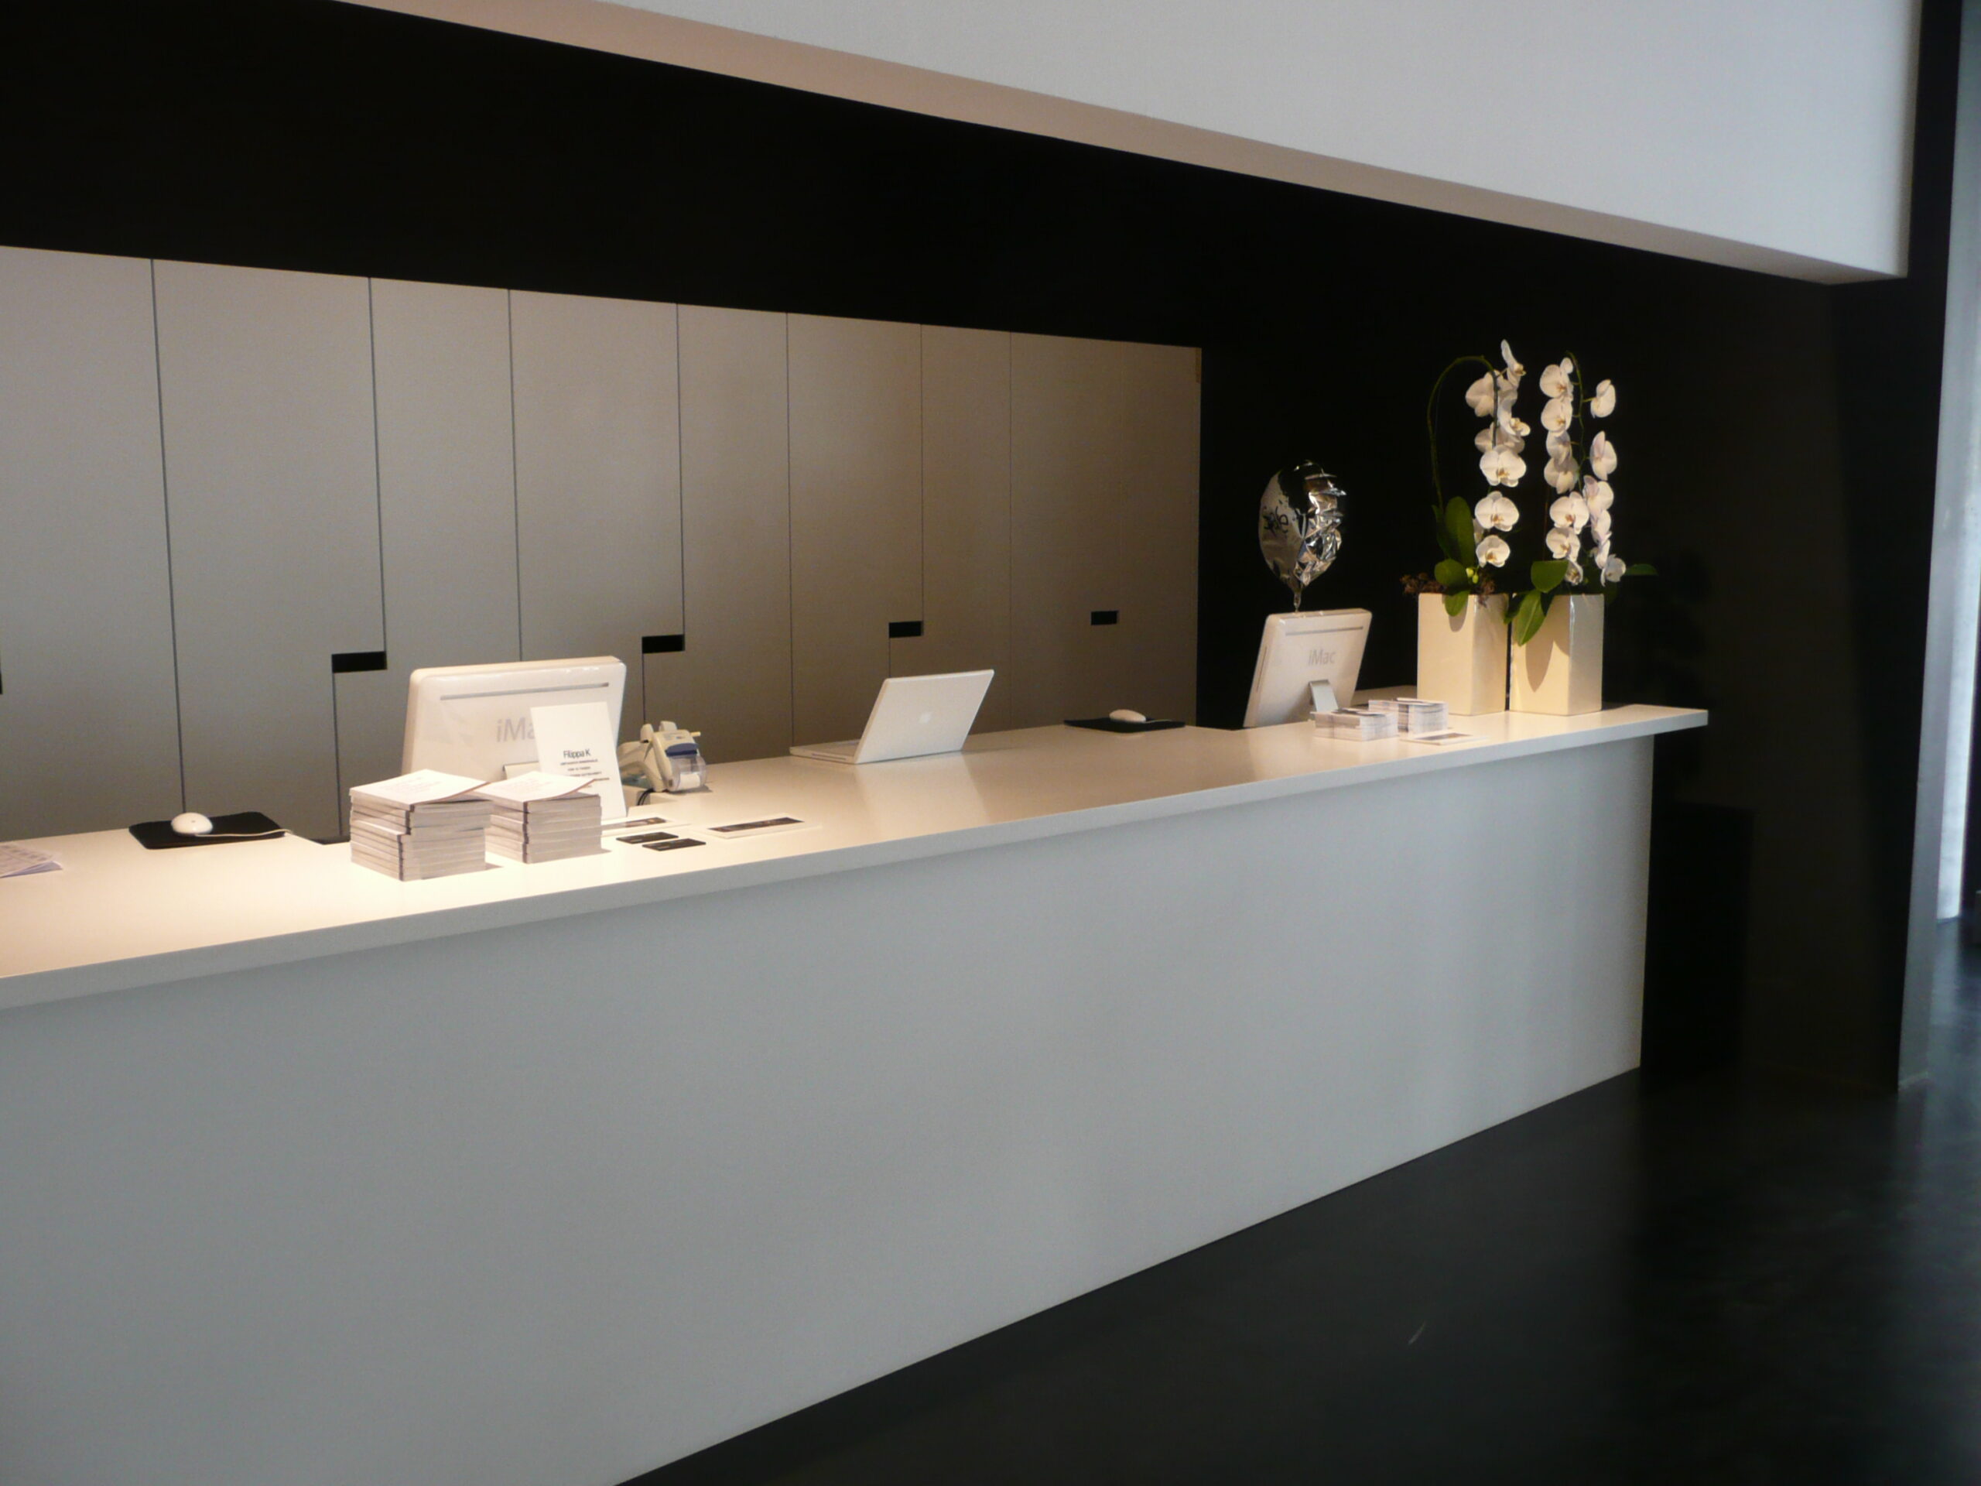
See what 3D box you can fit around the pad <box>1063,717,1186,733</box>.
[{"bbox_3d":[0.385,-0.051,4.803,0.235,0.008,0.260,-5,9,-34],"label":"pad"}]

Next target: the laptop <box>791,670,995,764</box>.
[{"bbox_3d":[-0.242,-0.071,4.211,0.325,0.207,0.352,-7,10,-43],"label":"laptop"}]

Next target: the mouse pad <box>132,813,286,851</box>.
[{"bbox_3d":[-1.468,0.162,3.222,0.235,0.010,0.260,-5,8,-31],"label":"mouse pad"}]

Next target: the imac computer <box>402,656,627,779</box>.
[{"bbox_3d":[-0.930,0.049,3.392,0.426,0.415,0.190,-7,10,-42],"label":"imac computer"}]

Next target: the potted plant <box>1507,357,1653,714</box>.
[{"bbox_3d":[1.729,-0.610,5.040,0.300,1.035,0.280,-7,9,-40],"label":"potted plant"}]

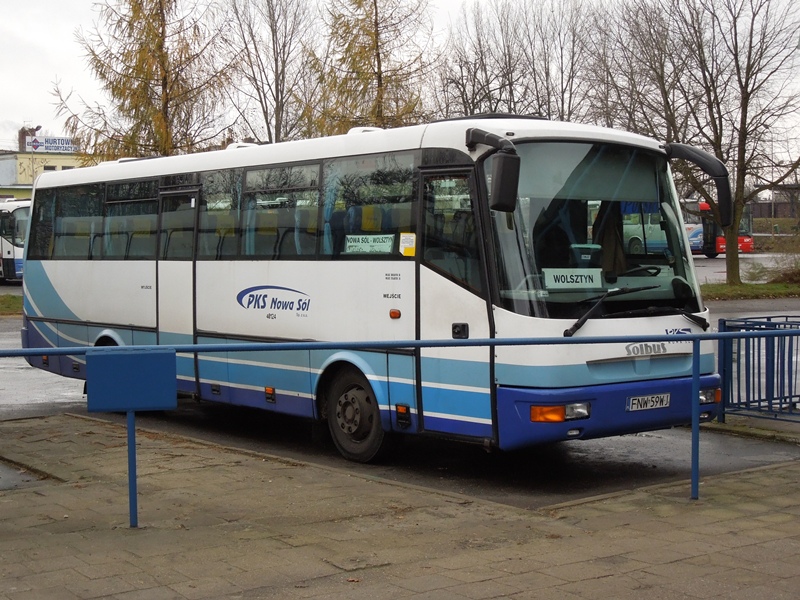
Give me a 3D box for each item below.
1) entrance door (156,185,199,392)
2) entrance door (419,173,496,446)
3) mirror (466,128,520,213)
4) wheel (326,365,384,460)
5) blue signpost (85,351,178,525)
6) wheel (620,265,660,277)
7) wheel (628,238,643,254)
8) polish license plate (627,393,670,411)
[{"bbox_3d":[-2.280,-0.086,13.067,0.090,2.140,0.830,-2,2,-40],"label":"entrance door"},{"bbox_3d":[0.468,0.019,9.771,0.090,2.140,0.890,-2,2,-41],"label":"entrance door"},{"bbox_3d":[0.629,-0.978,9.375,0.300,0.660,0.620,-2,2,-40],"label":"mirror"},{"bbox_3d":[-0.287,0.979,10.950,0.270,0.870,0.870,-2,2,-40],"label":"wheel"},{"bbox_3d":[-1.646,0.842,7.658,0.550,1.110,0.080,0,2,-14],"label":"blue signpost"},{"bbox_3d":[2.054,-0.158,10.819,0.460,0.090,0.460,-2,-28,-40],"label":"wheel"},{"bbox_3d":[12.154,-2.605,64.000,0.930,0.930,0.280,-1,2,-38],"label":"wheel"},{"bbox_3d":[1.968,0.815,9.890,0.520,0.114,0.020,-2,8,-40],"label":"polish license plate"}]

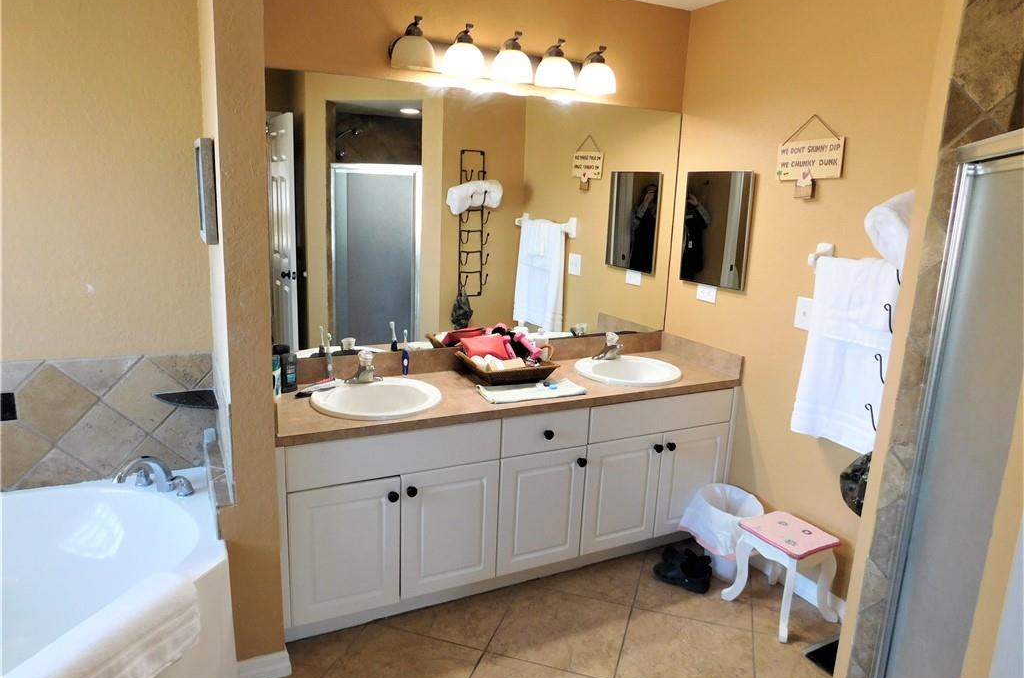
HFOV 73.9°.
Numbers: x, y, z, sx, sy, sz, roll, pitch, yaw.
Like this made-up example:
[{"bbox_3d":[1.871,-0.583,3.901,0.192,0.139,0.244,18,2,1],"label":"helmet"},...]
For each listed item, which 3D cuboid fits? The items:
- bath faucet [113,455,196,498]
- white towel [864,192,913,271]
[{"bbox_3d":[-1.258,0.475,2.328,0.250,0.150,0.205,7,13,21],"label":"bath faucet"},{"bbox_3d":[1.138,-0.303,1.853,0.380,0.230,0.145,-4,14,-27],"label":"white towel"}]

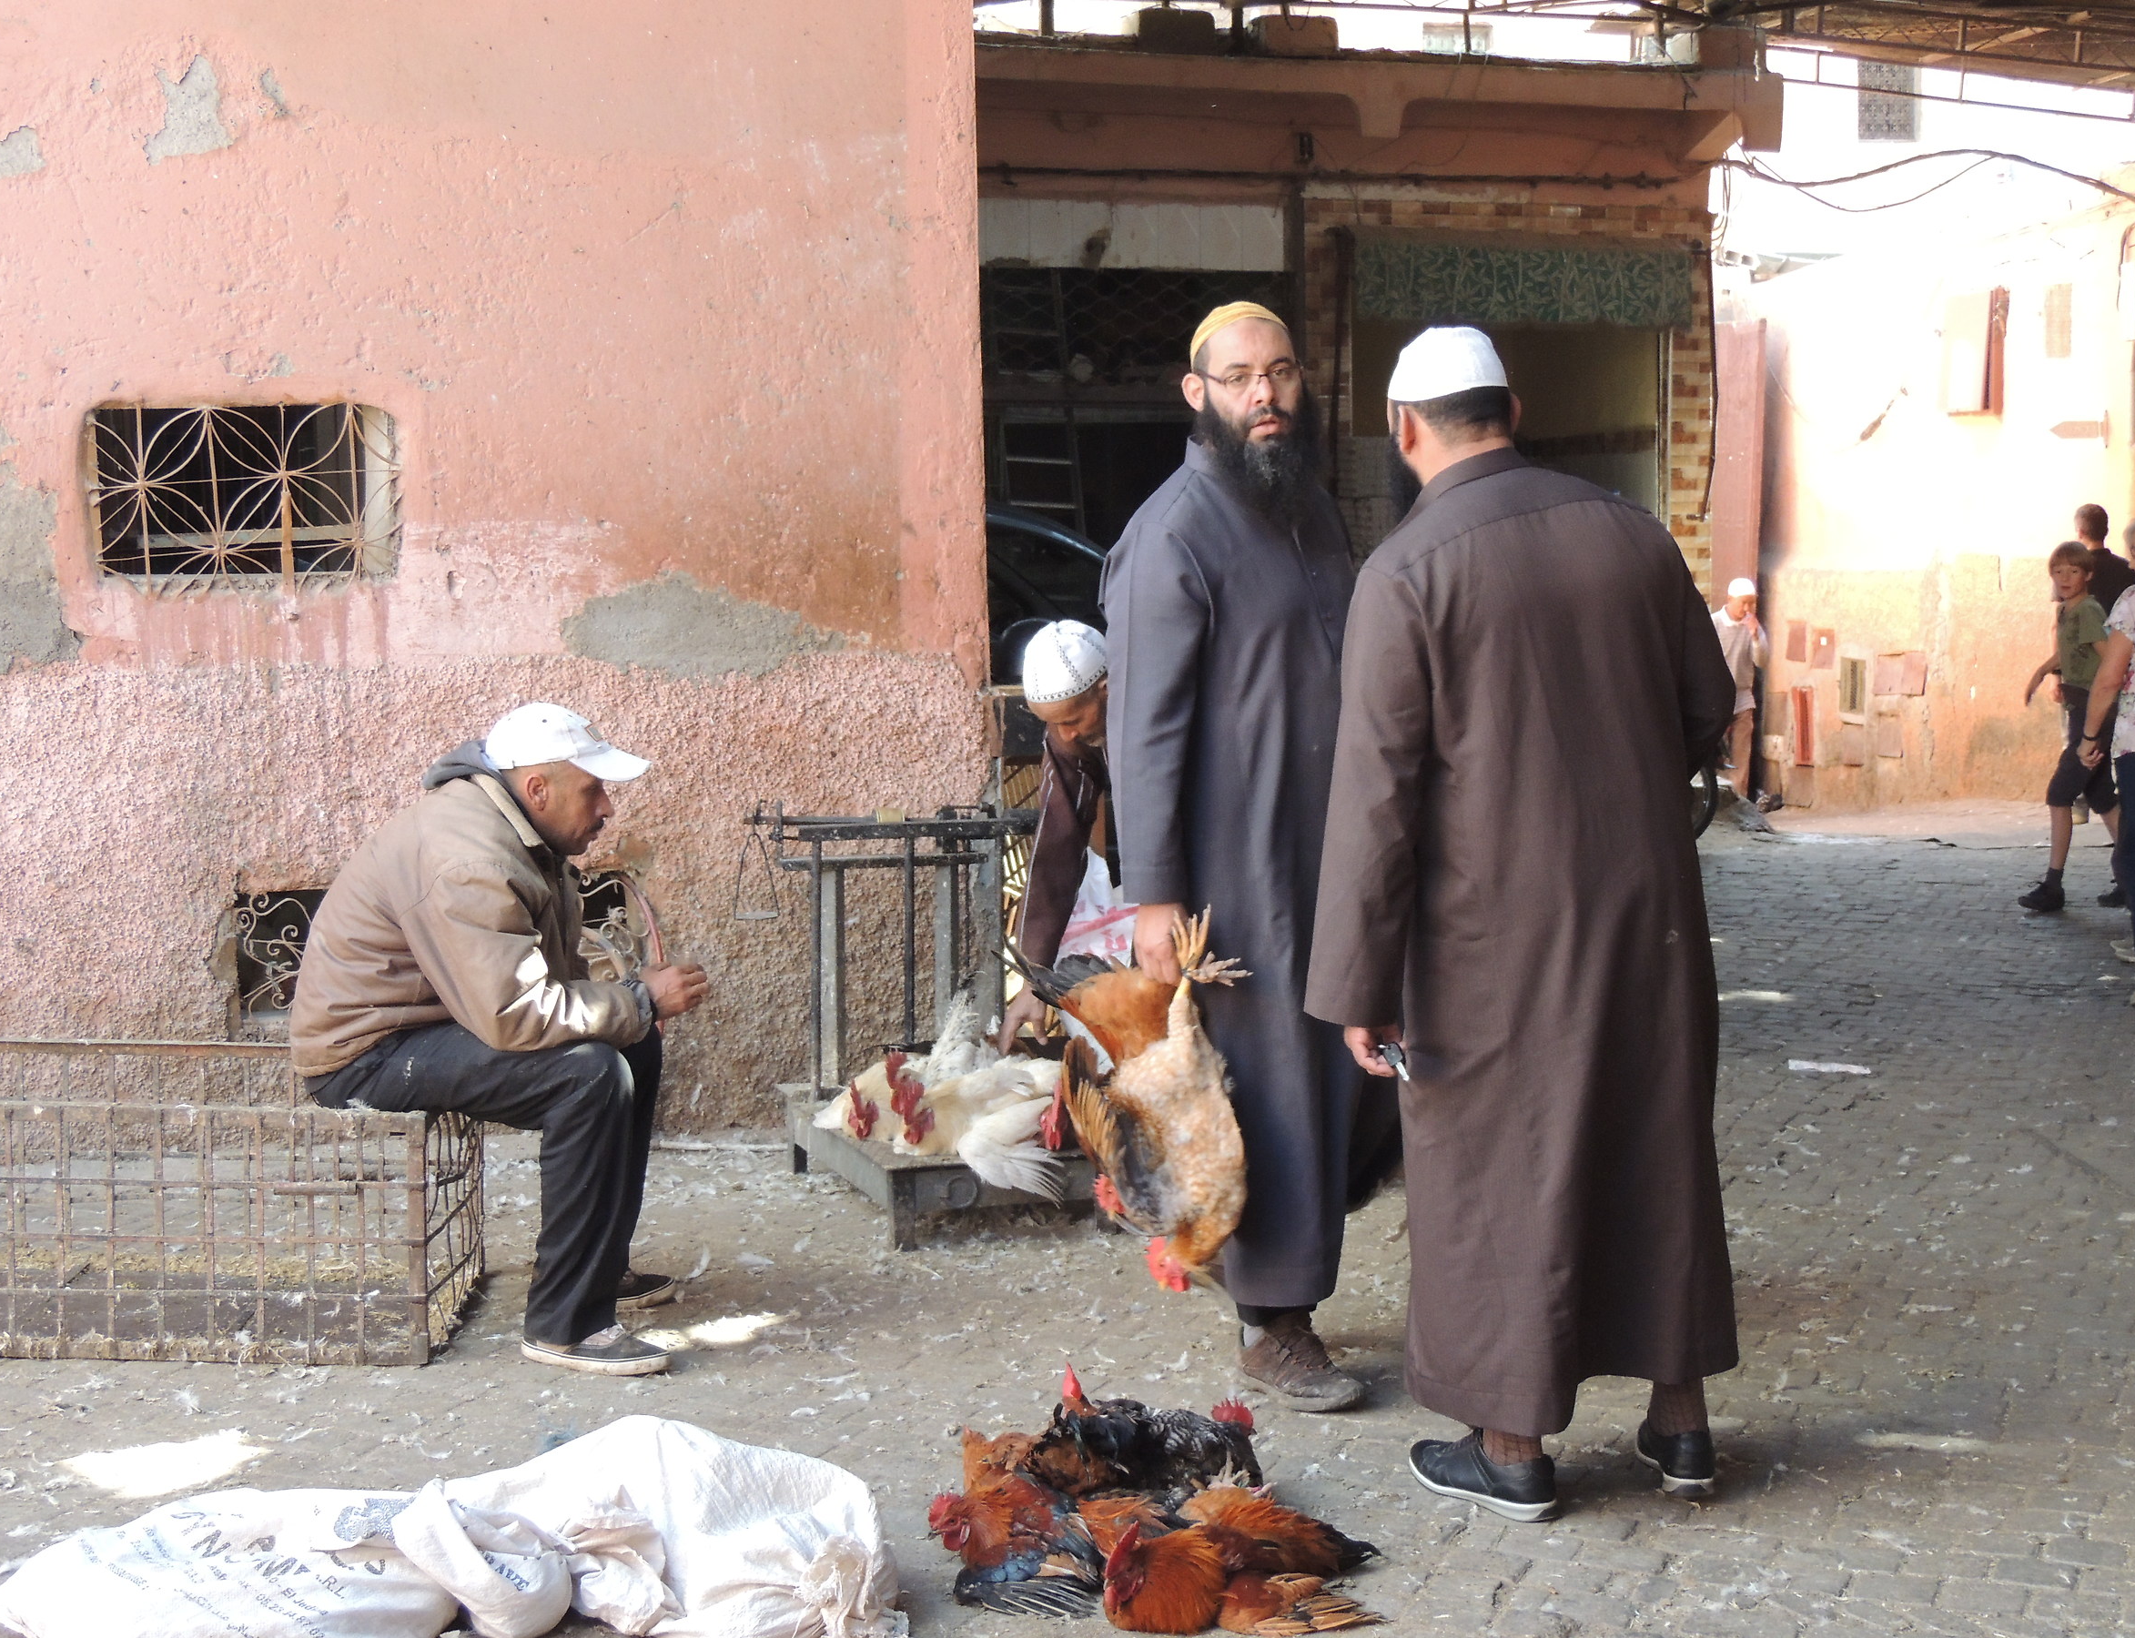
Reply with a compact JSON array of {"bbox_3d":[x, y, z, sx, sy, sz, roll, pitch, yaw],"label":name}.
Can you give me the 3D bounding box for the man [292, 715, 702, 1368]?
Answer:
[{"bbox_3d":[-1.015,0.366,5.669,0.730,1.130,0.560,0,4,2],"label":"man"}]

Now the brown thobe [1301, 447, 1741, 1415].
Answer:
[{"bbox_3d":[0.700,0.181,4.778,0.640,1.490,0.430,-2,5,-25],"label":"brown thobe"}]

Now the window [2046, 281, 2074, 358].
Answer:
[{"bbox_3d":[6.074,-3.052,19.323,0.060,0.460,0.280,-2,5,-23],"label":"window"}]

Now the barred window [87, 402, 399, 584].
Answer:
[{"bbox_3d":[-2.010,-0.790,7.644,0.770,0.450,0.100,0,4,0],"label":"barred window"}]

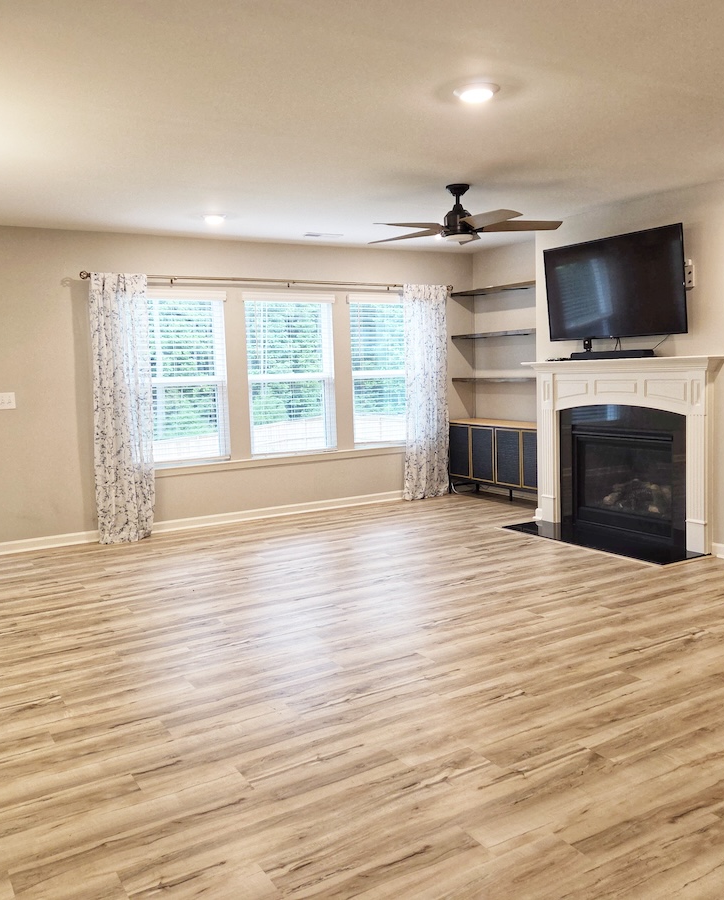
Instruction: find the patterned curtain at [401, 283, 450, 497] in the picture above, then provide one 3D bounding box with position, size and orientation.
[{"bbox_3d":[0.621,-0.563,7.861,0.590,2.100,0.130,-5,7,-31],"label":"patterned curtain"}]

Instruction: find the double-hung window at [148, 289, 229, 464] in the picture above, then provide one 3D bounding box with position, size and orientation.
[{"bbox_3d":[-1.553,-0.596,6.688,0.880,1.450,0.100,-5,7,-31],"label":"double-hung window"}]

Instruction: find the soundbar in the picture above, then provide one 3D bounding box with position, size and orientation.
[{"bbox_3d":[1.806,-0.685,5.774,0.090,0.054,0.700,-5,7,-31],"label":"soundbar"}]

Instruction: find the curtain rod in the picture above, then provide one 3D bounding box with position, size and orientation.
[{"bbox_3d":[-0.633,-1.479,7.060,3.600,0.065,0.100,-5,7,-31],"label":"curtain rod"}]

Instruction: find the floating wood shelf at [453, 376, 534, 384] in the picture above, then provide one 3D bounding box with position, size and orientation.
[{"bbox_3d":[1.448,-0.666,7.559,0.285,0.038,1.540,-5,7,-31],"label":"floating wood shelf"}]

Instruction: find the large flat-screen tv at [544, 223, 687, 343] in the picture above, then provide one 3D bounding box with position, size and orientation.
[{"bbox_3d":[1.792,-1.155,5.696,0.065,0.710,1.240,-12,10,-30],"label":"large flat-screen tv"}]

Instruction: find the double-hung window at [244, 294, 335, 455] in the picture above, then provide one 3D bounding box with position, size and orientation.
[{"bbox_3d":[-0.638,-0.680,7.243,0.885,1.435,0.100,-5,7,-31],"label":"double-hung window"}]

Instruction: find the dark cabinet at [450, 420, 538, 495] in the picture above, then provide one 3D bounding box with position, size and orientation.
[{"bbox_3d":[1.411,0.128,7.621,0.375,0.733,1.490,-5,7,-31],"label":"dark cabinet"}]

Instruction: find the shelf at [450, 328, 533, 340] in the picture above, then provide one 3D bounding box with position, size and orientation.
[{"bbox_3d":[1.435,-1.094,7.514,0.285,0.038,1.540,-5,7,-31],"label":"shelf"}]

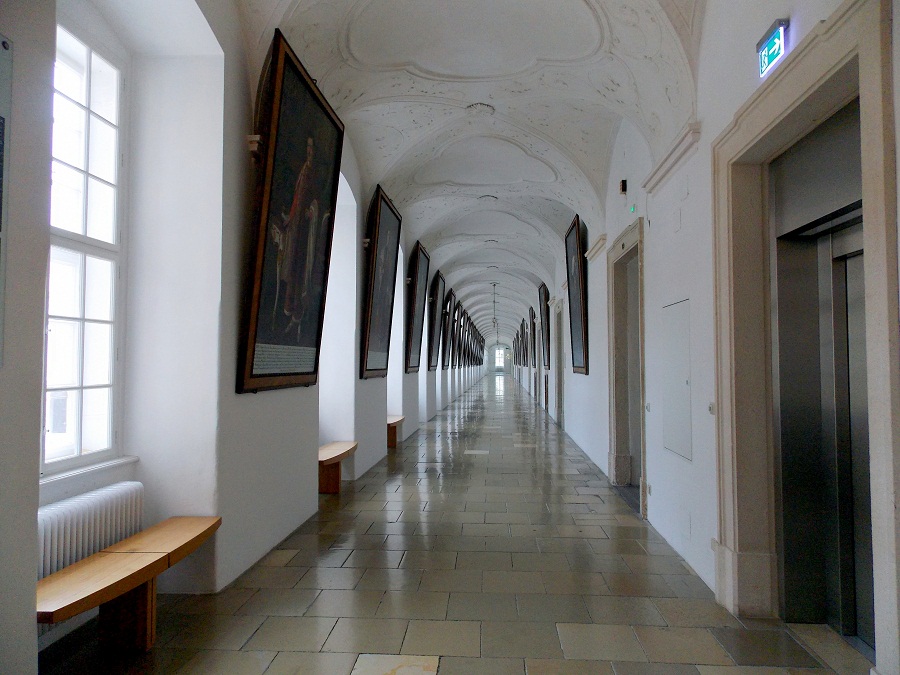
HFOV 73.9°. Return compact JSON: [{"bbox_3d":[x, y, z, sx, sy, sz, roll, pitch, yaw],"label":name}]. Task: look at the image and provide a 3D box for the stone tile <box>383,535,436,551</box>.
[{"bbox_3d":[-0.322,1.684,4.875,0.405,0.020,0.399,0,-2,4],"label":"stone tile"}]

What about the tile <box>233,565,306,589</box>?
[{"bbox_3d":[-1.219,1.660,4.114,0.407,0.020,0.401,0,-2,4],"label":"tile"}]

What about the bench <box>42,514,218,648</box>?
[{"bbox_3d":[-1.607,1.331,3.025,0.385,0.473,1.440,0,-2,5],"label":"bench"}]

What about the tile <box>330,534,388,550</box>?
[{"bbox_3d":[-0.715,1.650,4.785,0.402,0.020,0.400,0,-2,5],"label":"tile"}]

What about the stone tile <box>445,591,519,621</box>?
[{"bbox_3d":[0.200,1.637,3.614,0.417,0.020,0.398,0,-2,4],"label":"stone tile"}]

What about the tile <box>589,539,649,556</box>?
[{"bbox_3d":[1.324,1.674,4.748,0.404,0.020,0.380,0,-2,4],"label":"tile"}]

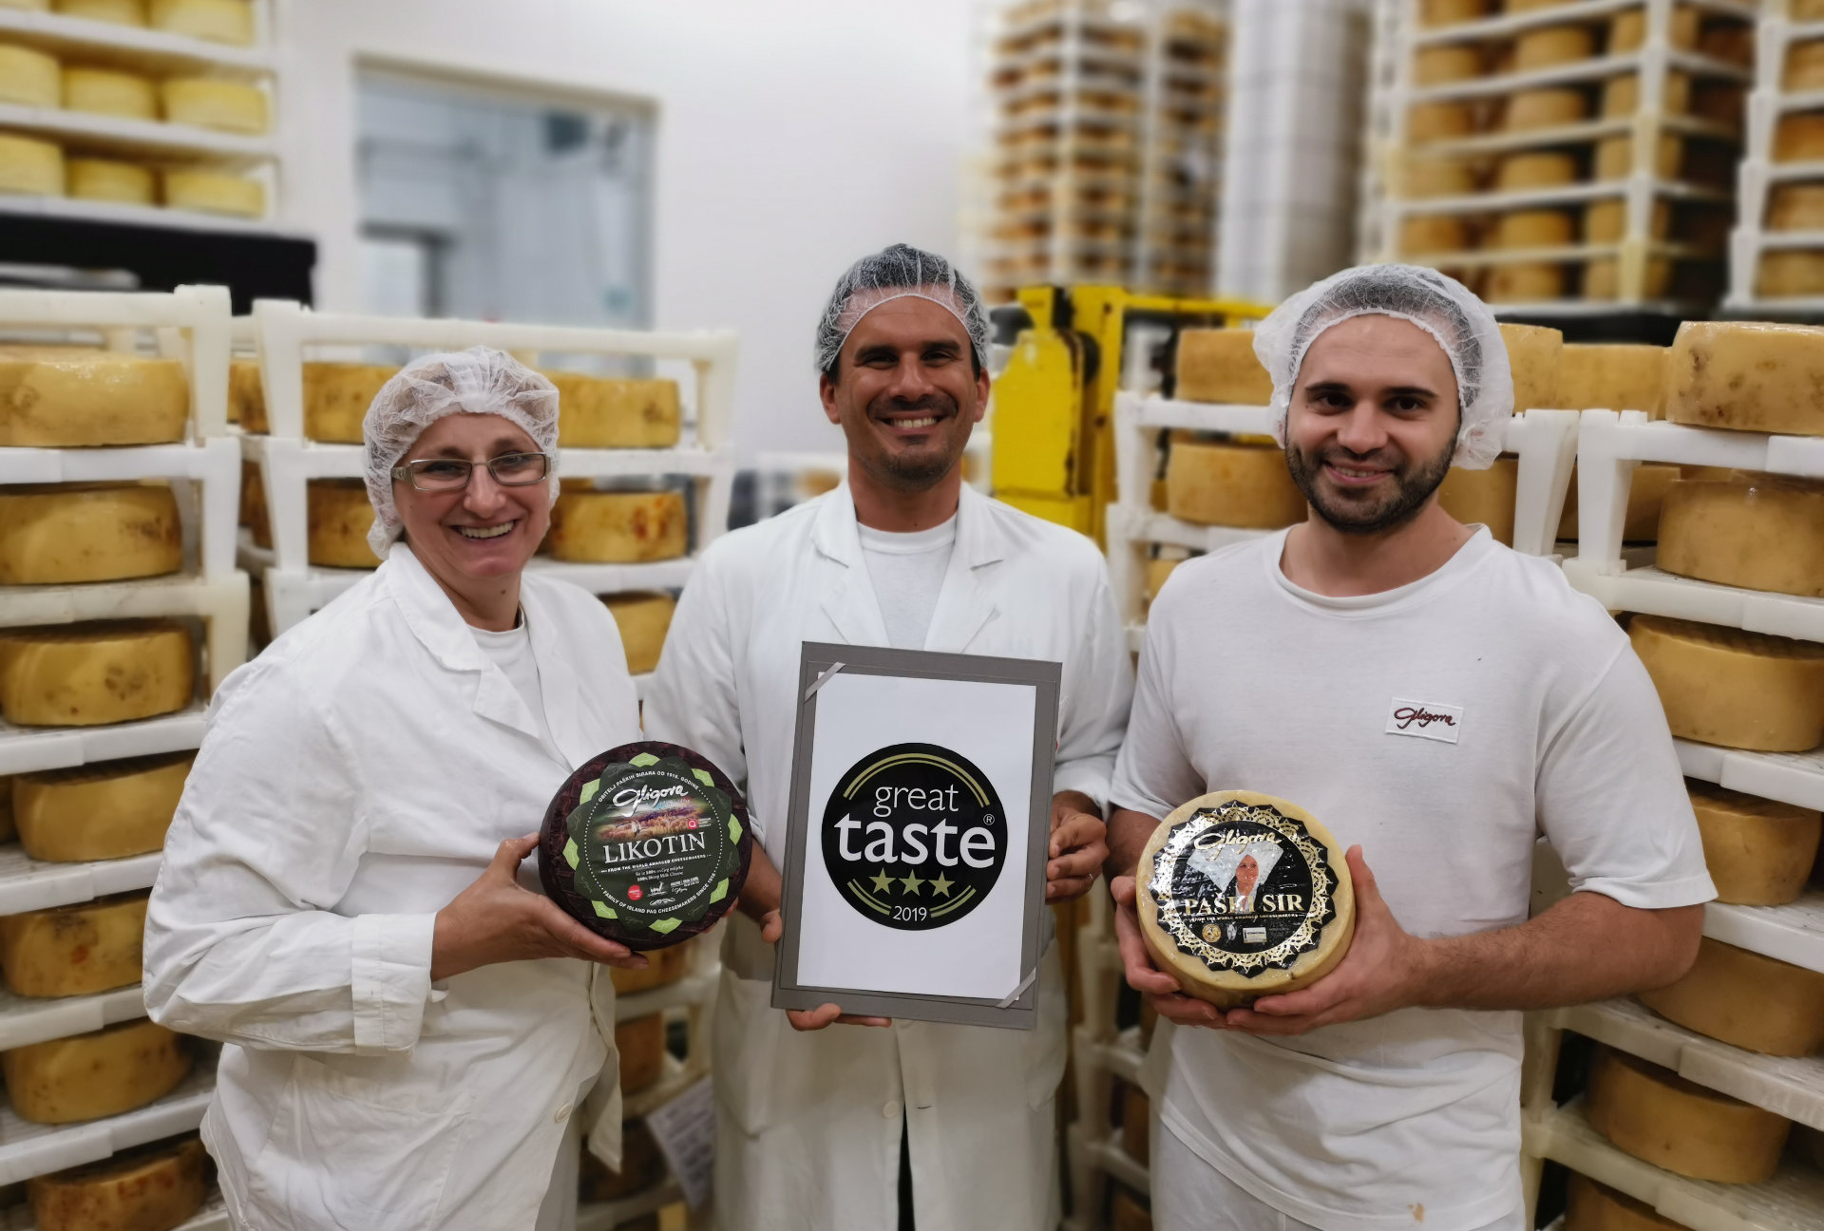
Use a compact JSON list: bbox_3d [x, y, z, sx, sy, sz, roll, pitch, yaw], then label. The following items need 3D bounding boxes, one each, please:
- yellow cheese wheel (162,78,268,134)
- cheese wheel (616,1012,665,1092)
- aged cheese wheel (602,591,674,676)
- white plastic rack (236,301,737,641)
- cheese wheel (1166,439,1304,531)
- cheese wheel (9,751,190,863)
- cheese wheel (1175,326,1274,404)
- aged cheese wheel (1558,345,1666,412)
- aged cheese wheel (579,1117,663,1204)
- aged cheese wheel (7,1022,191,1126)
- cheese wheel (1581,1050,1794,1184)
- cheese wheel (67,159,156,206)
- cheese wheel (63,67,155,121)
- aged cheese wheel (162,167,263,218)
[{"bbox_3d":[-1.307,-0.944,2.672,0.174,0.089,0.174,-3,12,-25],"label":"yellow cheese wheel"},{"bbox_3d":[-0.425,0.557,1.900,0.185,0.087,0.185,2,10,0],"label":"cheese wheel"},{"bbox_3d":[-0.391,0.015,1.800,0.185,0.087,0.185,2,10,0],"label":"aged cheese wheel"},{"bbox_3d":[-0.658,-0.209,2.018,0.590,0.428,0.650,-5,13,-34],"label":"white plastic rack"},{"bbox_3d":[0.395,-0.155,1.660,0.185,0.089,0.185,2,10,0],"label":"cheese wheel"},{"bbox_3d":[-0.904,0.206,1.607,0.185,0.087,0.185,2,10,0],"label":"cheese wheel"},{"bbox_3d":[0.456,-0.329,1.909,0.189,0.099,0.189,4,11,13],"label":"cheese wheel"},{"bbox_3d":[0.795,-0.276,1.713,0.182,0.091,0.182,7,11,24],"label":"aged cheese wheel"},{"bbox_3d":[-0.455,0.770,2.093,0.182,0.091,0.182,0,11,-12],"label":"aged cheese wheel"},{"bbox_3d":[-0.921,0.489,1.618,0.185,0.087,0.185,2,10,0],"label":"aged cheese wheel"},{"bbox_3d":[0.836,0.521,1.536,0.182,0.088,0.182,8,12,30],"label":"cheese wheel"},{"bbox_3d":[-1.498,-0.790,2.651,0.174,0.089,0.174,-4,12,-29],"label":"cheese wheel"},{"bbox_3d":[-1.483,-0.944,2.622,0.174,0.089,0.174,-4,12,-28],"label":"cheese wheel"},{"bbox_3d":[-1.325,-0.790,2.700,0.174,0.089,0.174,-3,12,-25],"label":"aged cheese wheel"}]

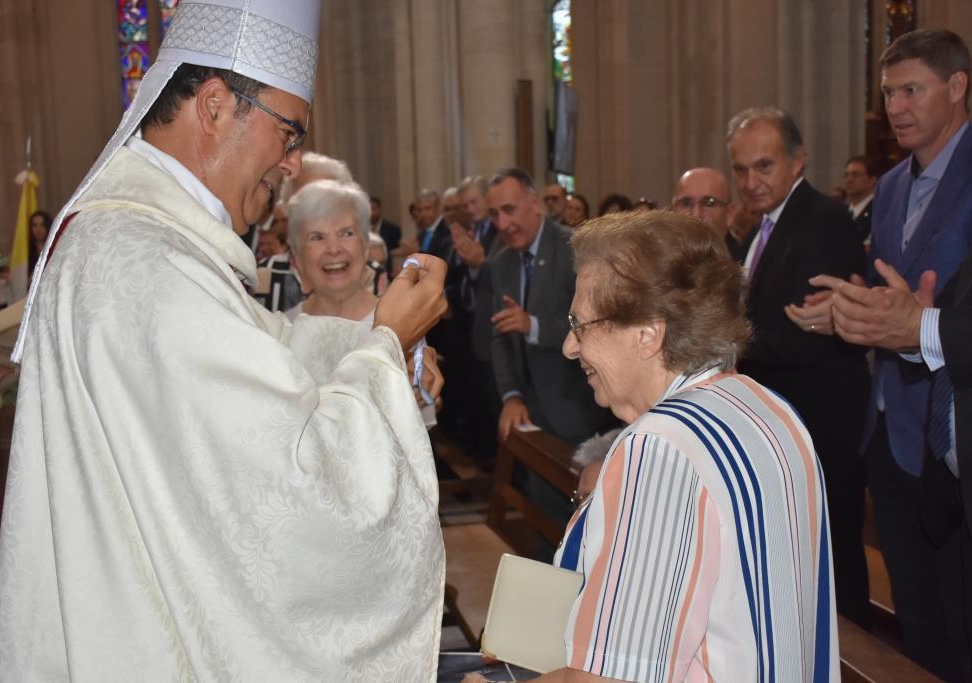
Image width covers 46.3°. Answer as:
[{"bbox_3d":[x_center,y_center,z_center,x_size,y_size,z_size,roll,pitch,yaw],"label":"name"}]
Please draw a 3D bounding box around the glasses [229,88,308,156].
[{"bbox_3d":[-0.293,-0.271,1.370,0.150,0.043,0.142,24,0,-12],"label":"glasses"}]

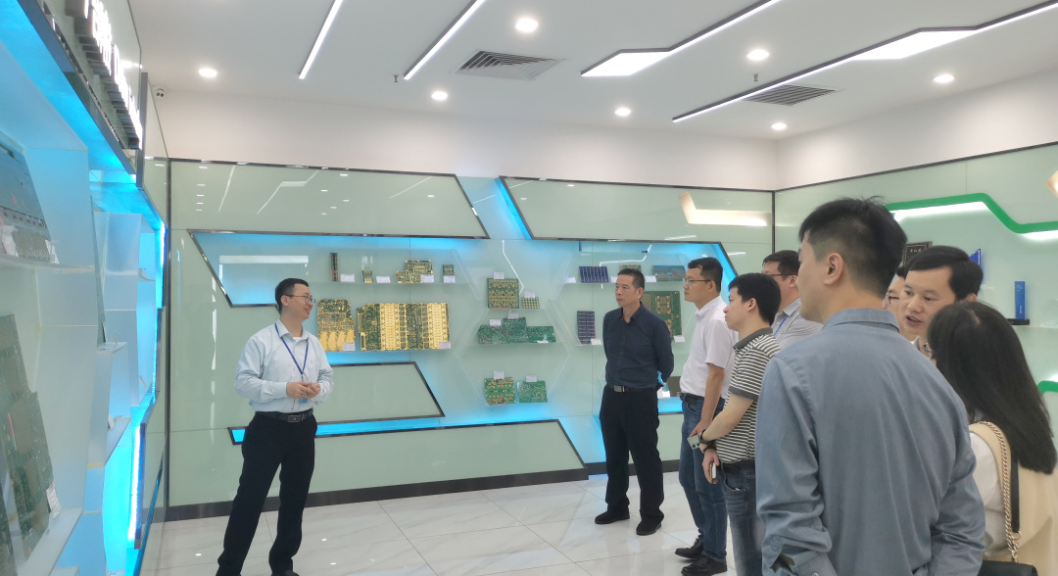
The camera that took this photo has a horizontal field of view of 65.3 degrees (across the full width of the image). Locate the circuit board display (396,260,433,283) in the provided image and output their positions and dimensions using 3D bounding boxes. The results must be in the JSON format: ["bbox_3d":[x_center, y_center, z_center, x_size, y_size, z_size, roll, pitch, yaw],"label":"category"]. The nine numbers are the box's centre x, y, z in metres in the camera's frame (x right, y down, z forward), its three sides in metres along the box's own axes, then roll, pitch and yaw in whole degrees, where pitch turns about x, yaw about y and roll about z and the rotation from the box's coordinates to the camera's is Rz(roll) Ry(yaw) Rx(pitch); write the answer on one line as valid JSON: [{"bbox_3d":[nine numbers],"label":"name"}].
[{"bbox_3d":[-0.882,-0.122,6.384,0.282,0.178,0.015,0,-10,-22],"label":"circuit board display"}]

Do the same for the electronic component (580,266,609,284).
[{"bbox_3d":[0.559,-0.109,6.945,0.260,0.140,0.050,0,0,-22],"label":"electronic component"}]

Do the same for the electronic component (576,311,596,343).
[{"bbox_3d":[0.492,0.337,6.959,0.157,0.278,0.015,0,-8,-22],"label":"electronic component"}]

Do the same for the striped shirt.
[{"bbox_3d":[0.932,0.437,3.420,0.290,0.555,0.460,0,0,21],"label":"striped shirt"}]

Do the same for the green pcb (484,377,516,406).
[{"bbox_3d":[-0.230,0.831,6.646,0.243,0.202,0.015,0,-16,-22],"label":"green pcb"}]

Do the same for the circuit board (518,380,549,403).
[{"bbox_3d":[0.033,0.853,6.750,0.238,0.164,0.015,0,-18,-22],"label":"circuit board"}]

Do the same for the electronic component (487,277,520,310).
[{"bbox_3d":[-0.205,0.049,6.681,0.268,0.243,0.015,0,-4,-22],"label":"electronic component"}]

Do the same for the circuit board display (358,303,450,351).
[{"bbox_3d":[-0.958,0.297,6.366,0.718,0.353,0.020,0,-5,-22],"label":"circuit board display"}]

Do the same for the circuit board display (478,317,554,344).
[{"bbox_3d":[-0.091,0.345,6.687,0.670,0.206,0.055,0,0,-22],"label":"circuit board display"}]

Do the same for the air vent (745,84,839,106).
[{"bbox_3d":[1.814,-1.366,5.810,0.550,0.030,0.550,0,0,-22],"label":"air vent"}]

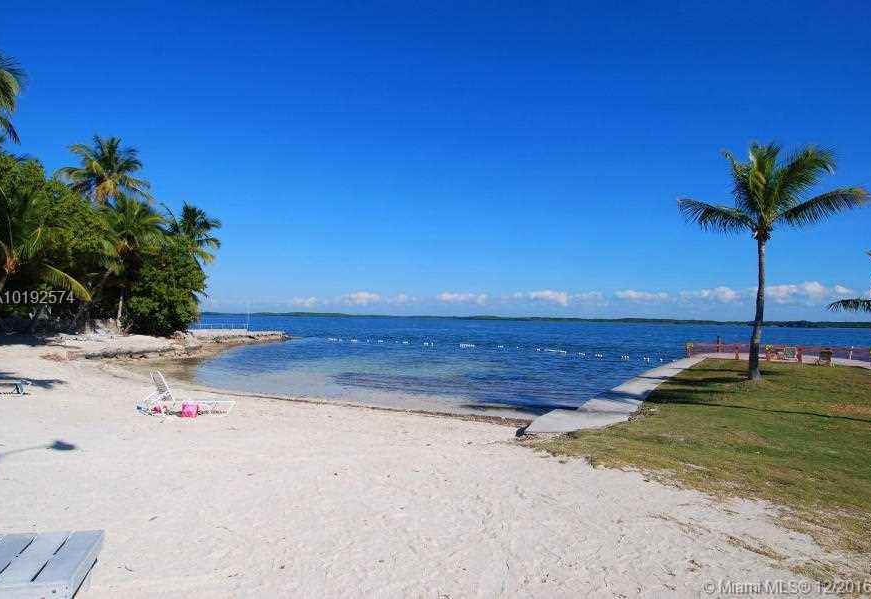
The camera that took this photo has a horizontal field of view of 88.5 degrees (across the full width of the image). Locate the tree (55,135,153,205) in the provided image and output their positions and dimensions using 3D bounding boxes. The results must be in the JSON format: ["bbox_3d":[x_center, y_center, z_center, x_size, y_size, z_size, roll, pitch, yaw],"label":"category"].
[{"bbox_3d":[-27.132,-5.542,37.000,6.400,16.000,6.200,3,-3,-36],"label":"tree"}]

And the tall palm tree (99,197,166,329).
[{"bbox_3d":[-24.628,-2.817,36.000,5.300,10.800,5.200,3,-3,-34],"label":"tall palm tree"}]

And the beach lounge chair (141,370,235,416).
[{"bbox_3d":[-5.488,2.113,10.000,1.750,0.880,0.650,6,-4,-29],"label":"beach lounge chair"}]

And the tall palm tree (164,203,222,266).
[{"bbox_3d":[-22.911,-3.099,42.000,5.400,12.000,5.200,2,-3,-29],"label":"tall palm tree"}]

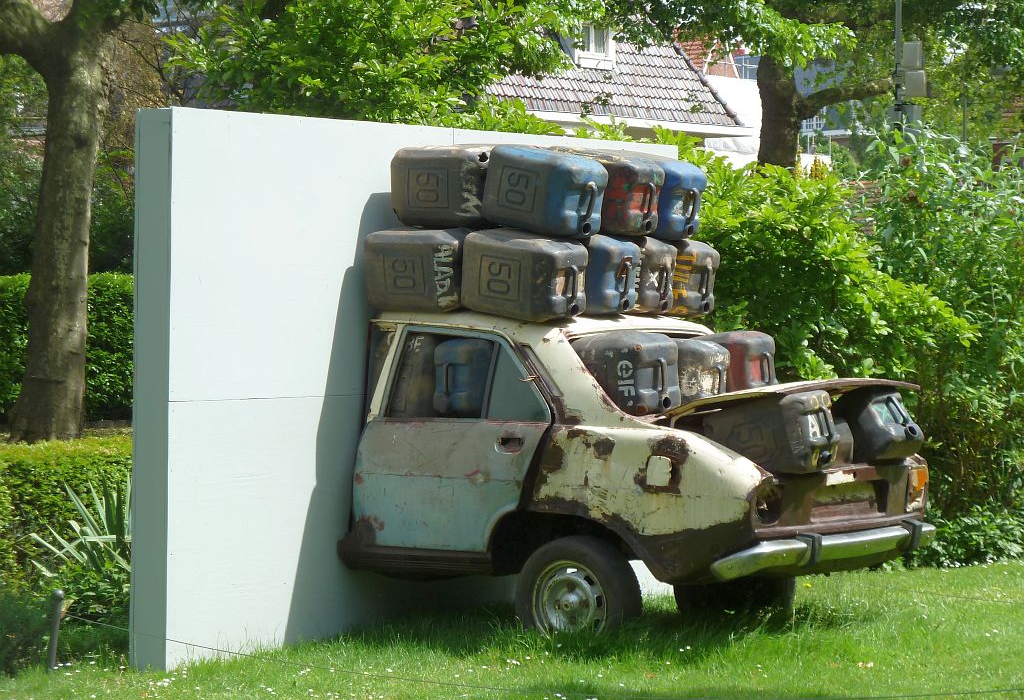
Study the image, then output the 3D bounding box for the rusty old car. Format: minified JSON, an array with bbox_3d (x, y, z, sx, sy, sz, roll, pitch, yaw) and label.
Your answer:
[{"bbox_3d":[0.603,0.612,15.240,2.260,1.530,1.690,1,1,35],"label":"rusty old car"}]

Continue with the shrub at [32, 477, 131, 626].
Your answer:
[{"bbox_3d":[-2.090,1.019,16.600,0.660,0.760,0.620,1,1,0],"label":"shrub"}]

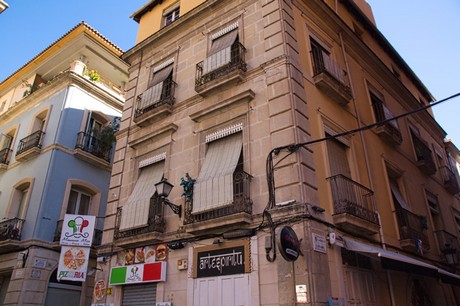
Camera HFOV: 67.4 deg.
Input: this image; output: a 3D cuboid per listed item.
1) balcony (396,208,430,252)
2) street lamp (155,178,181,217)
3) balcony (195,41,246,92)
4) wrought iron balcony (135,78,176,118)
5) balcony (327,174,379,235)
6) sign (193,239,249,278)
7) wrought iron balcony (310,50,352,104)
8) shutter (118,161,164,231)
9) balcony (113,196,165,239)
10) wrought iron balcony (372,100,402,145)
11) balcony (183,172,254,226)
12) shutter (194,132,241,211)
[{"bbox_3d":[6.024,2.562,11.330,1.800,0.990,0.340,24,-35,-38],"label":"balcony"},{"bbox_3d":[-1.660,1.212,9.534,0.400,0.950,0.930,-18,-32,31],"label":"street lamp"},{"bbox_3d":[-0.276,-2.405,10.442,1.672,1.252,0.395,-17,-30,31],"label":"balcony"},{"bbox_3d":[-2.672,-1.828,12.297,1.660,1.000,0.360,-18,-32,31],"label":"wrought iron balcony"},{"bbox_3d":[3.210,1.395,8.849,1.848,1.210,0.395,23,-34,-39],"label":"balcony"},{"bbox_3d":[-0.232,2.577,8.322,1.646,0.748,0.067,-17,-30,31],"label":"sign"},{"bbox_3d":[3.130,-2.303,10.567,1.638,1.369,0.395,23,-34,-39],"label":"wrought iron balcony"},{"bbox_3d":[-2.698,1.291,10.699,1.280,2.230,0.460,-18,-32,31],"label":"shutter"},{"bbox_3d":[-2.658,2.086,10.206,1.831,1.235,0.395,-17,-30,31],"label":"balcony"},{"bbox_3d":[5.984,-1.028,13.069,1.495,1.394,0.395,23,-34,-39],"label":"wrought iron balcony"},{"bbox_3d":[-0.318,1.236,8.790,1.880,1.030,0.420,-18,-32,31],"label":"balcony"},{"bbox_3d":[-0.325,0.469,9.158,1.319,2.184,0.487,-17,-30,31],"label":"shutter"}]

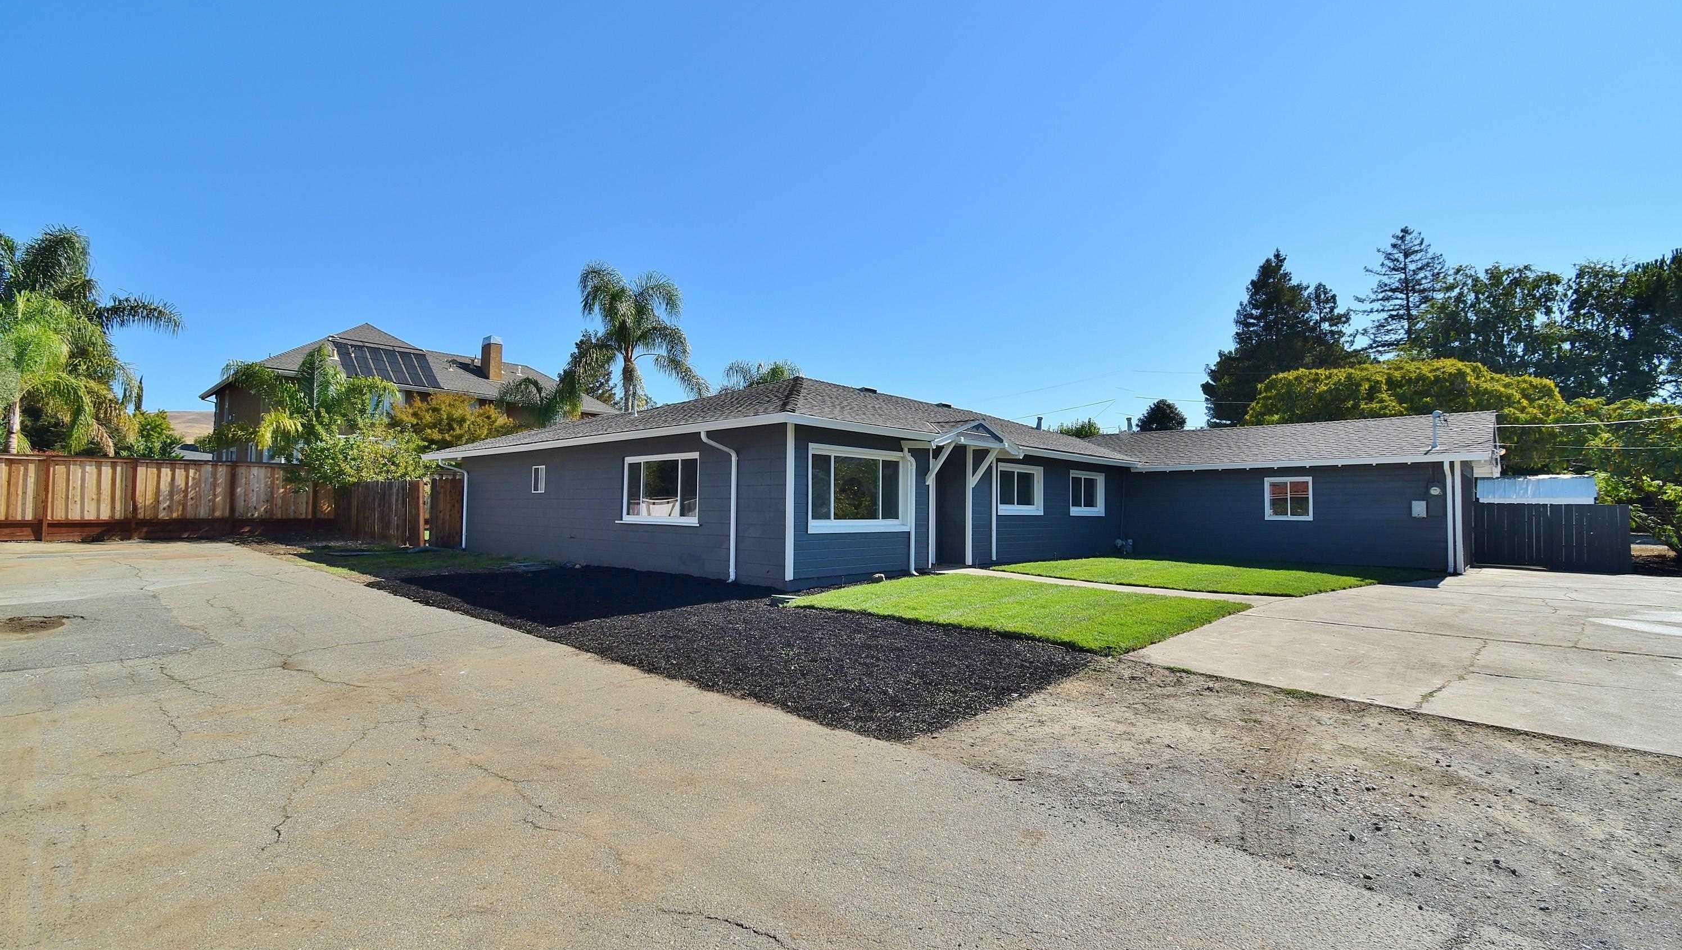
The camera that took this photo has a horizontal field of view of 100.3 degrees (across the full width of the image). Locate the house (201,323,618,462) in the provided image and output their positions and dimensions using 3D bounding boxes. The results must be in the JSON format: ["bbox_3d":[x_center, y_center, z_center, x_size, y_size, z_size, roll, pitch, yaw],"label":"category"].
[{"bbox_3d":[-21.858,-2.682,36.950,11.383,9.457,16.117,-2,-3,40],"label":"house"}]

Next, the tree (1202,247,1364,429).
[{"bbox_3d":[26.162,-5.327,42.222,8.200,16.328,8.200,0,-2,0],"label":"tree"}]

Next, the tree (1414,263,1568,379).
[{"bbox_3d":[37.981,-4.801,41.203,7.000,15.202,7.000,0,-2,0],"label":"tree"}]

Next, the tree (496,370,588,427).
[{"bbox_3d":[-13.212,-1.242,31.066,4.400,6.749,4.400,0,-2,0],"label":"tree"}]

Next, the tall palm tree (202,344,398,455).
[{"bbox_3d":[-19.467,-1.434,25.569,5.600,6.732,5.600,0,-2,0],"label":"tall palm tree"}]

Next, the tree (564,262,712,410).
[{"bbox_3d":[-8.017,-3.014,27.128,5.500,10.204,5.500,0,-2,0],"label":"tree"}]

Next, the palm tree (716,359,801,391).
[{"bbox_3d":[-3.678,-1.532,33.078,4.900,7.877,4.900,0,-2,0],"label":"palm tree"}]

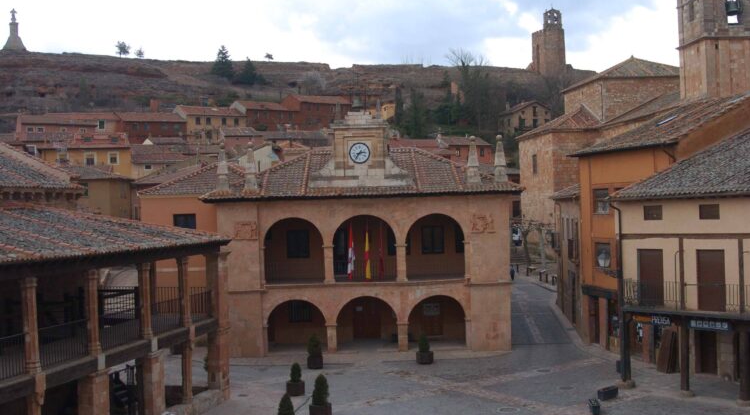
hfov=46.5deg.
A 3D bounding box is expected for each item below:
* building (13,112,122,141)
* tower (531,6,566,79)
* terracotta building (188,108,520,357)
[{"bbox_3d":[-53.695,-13.837,152.000,17.000,6.000,8.000,-2,0,-28],"label":"building"},{"bbox_3d":[47.556,-44.695,238.000,6.800,18.000,7.000,-2,0,-17],"label":"tower"},{"bbox_3d":[-0.750,1.186,51.163,16.750,13.280,11.200,-2,0,0],"label":"terracotta building"}]

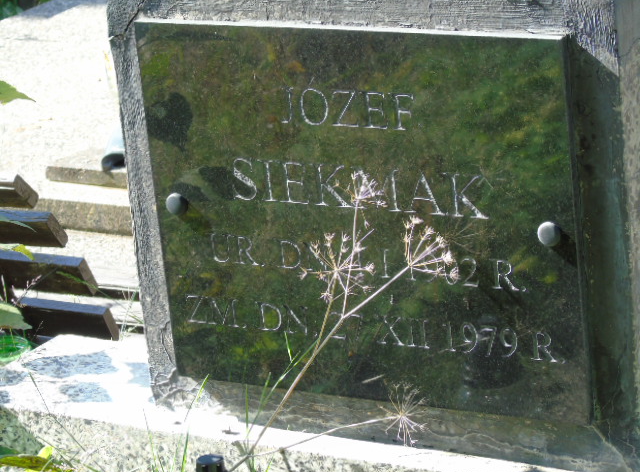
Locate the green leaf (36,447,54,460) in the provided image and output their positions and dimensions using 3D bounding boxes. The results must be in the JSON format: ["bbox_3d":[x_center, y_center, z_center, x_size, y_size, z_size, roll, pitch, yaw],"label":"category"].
[{"bbox_3d":[-0.278,0.220,2.660,0.021,0.016,0.012,-5,17,0],"label":"green leaf"}]

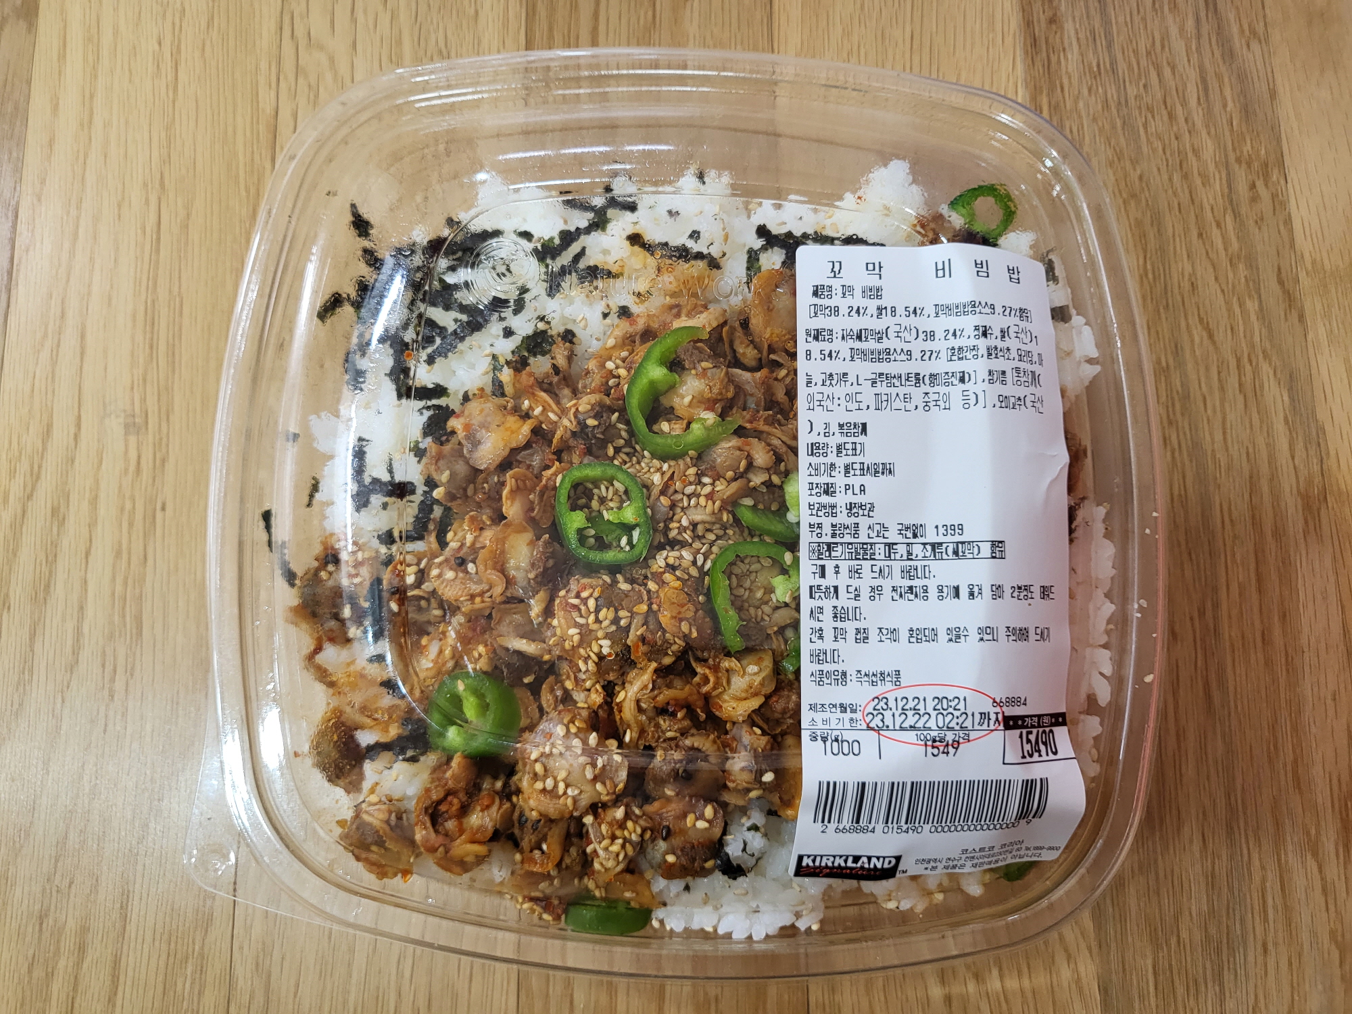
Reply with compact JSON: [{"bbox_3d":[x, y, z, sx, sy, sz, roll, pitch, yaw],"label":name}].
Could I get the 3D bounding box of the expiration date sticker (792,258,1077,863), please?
[{"bbox_3d":[0.057,0.010,0.221,0.060,0.009,0.139,1,83,-2],"label":"expiration date sticker"}]

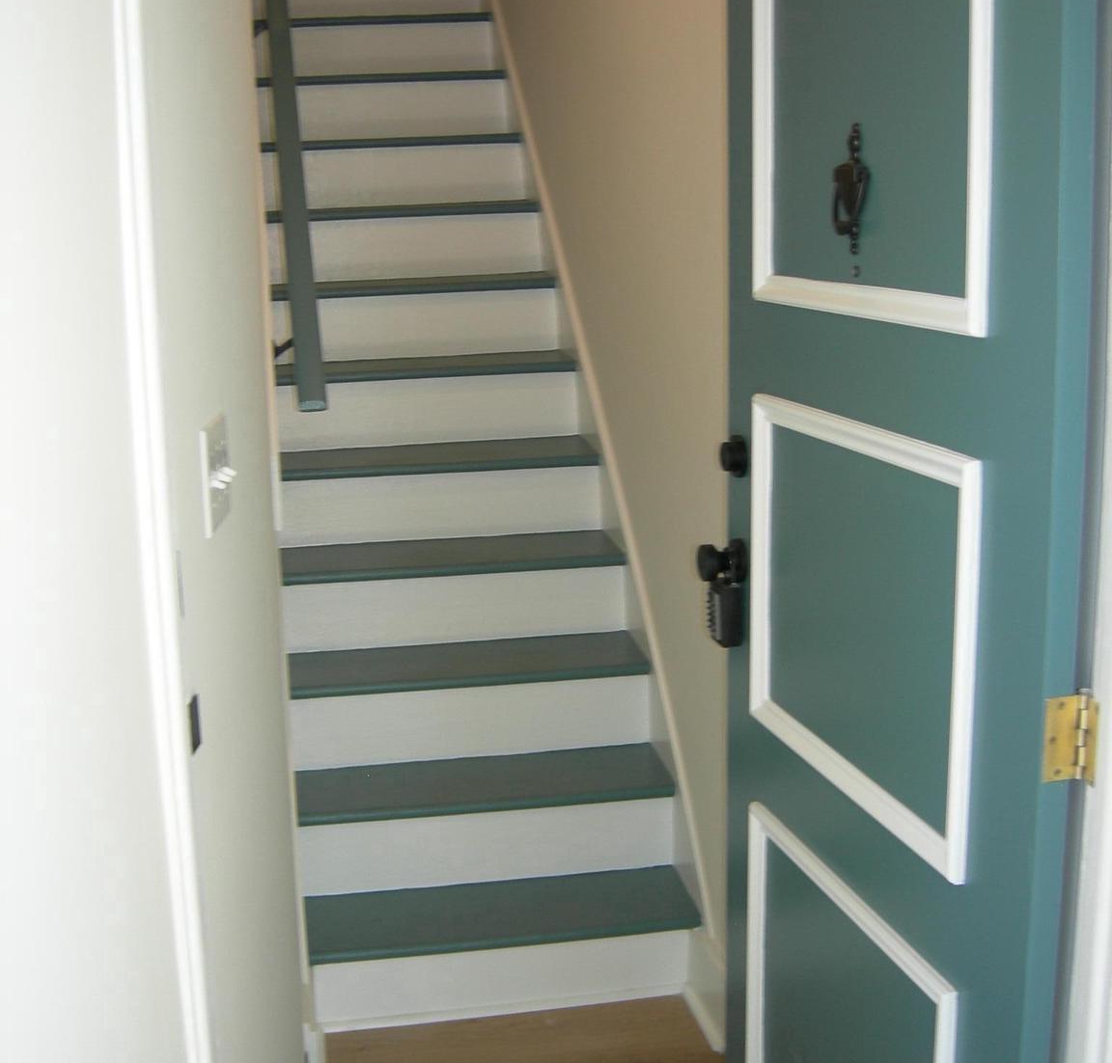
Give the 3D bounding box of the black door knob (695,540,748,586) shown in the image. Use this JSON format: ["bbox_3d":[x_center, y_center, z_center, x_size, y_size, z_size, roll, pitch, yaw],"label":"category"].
[{"bbox_3d":[0.253,0.045,2.357,0.059,0.065,0.064,-4,11,-14],"label":"black door knob"}]

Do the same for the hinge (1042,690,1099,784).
[{"bbox_3d":[0.519,0.210,1.556,0.046,0.091,0.032,-4,11,-14],"label":"hinge"}]

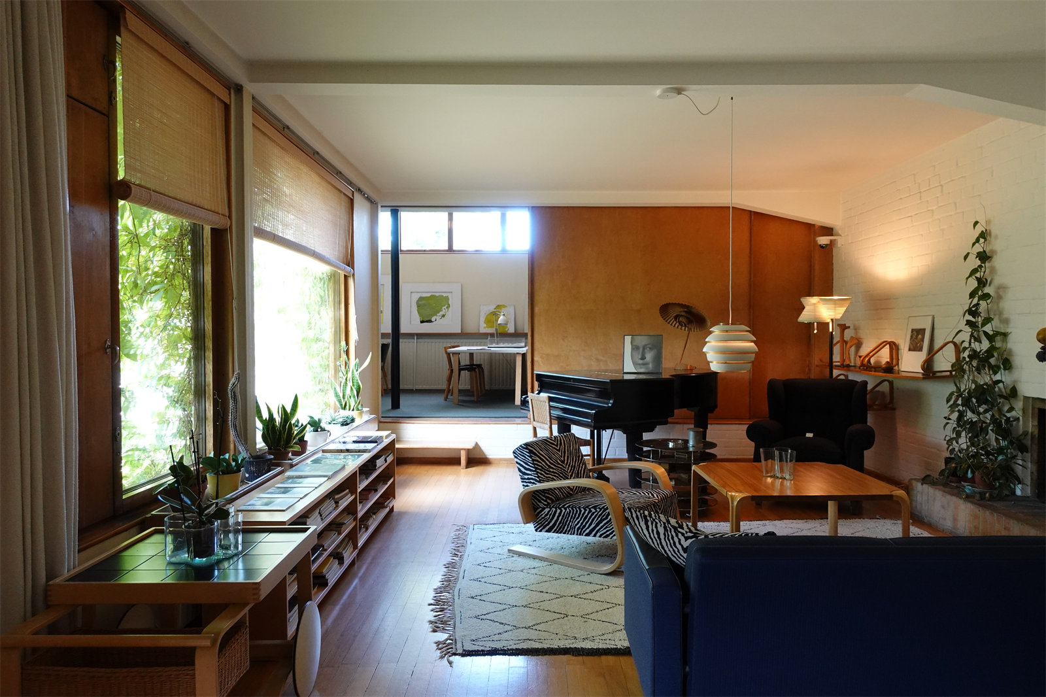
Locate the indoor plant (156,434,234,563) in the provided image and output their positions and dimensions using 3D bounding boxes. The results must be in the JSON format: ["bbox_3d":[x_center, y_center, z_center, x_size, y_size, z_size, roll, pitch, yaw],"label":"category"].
[{"bbox_3d":[-1.148,0.512,2.464,0.227,0.443,0.206,0,2,0],"label":"indoor plant"}]

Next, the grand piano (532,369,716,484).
[{"bbox_3d":[1.176,0.743,6.743,1.932,1.007,1.450,-1,2,-21],"label":"grand piano"}]

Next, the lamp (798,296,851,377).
[{"bbox_3d":[2.750,0.372,6.343,0.480,1.700,0.460,0,1,0],"label":"lamp"}]

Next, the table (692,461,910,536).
[{"bbox_3d":[1.529,1.009,4.016,0.920,0.530,0.900,0,1,0],"label":"table"}]

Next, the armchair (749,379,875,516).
[{"bbox_3d":[2.427,0.779,5.876,0.940,0.980,0.870,1,1,24],"label":"armchair"}]

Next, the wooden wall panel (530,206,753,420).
[{"bbox_3d":[1.279,-0.386,7.563,2.391,2.301,0.060,0,2,0],"label":"wooden wall panel"}]

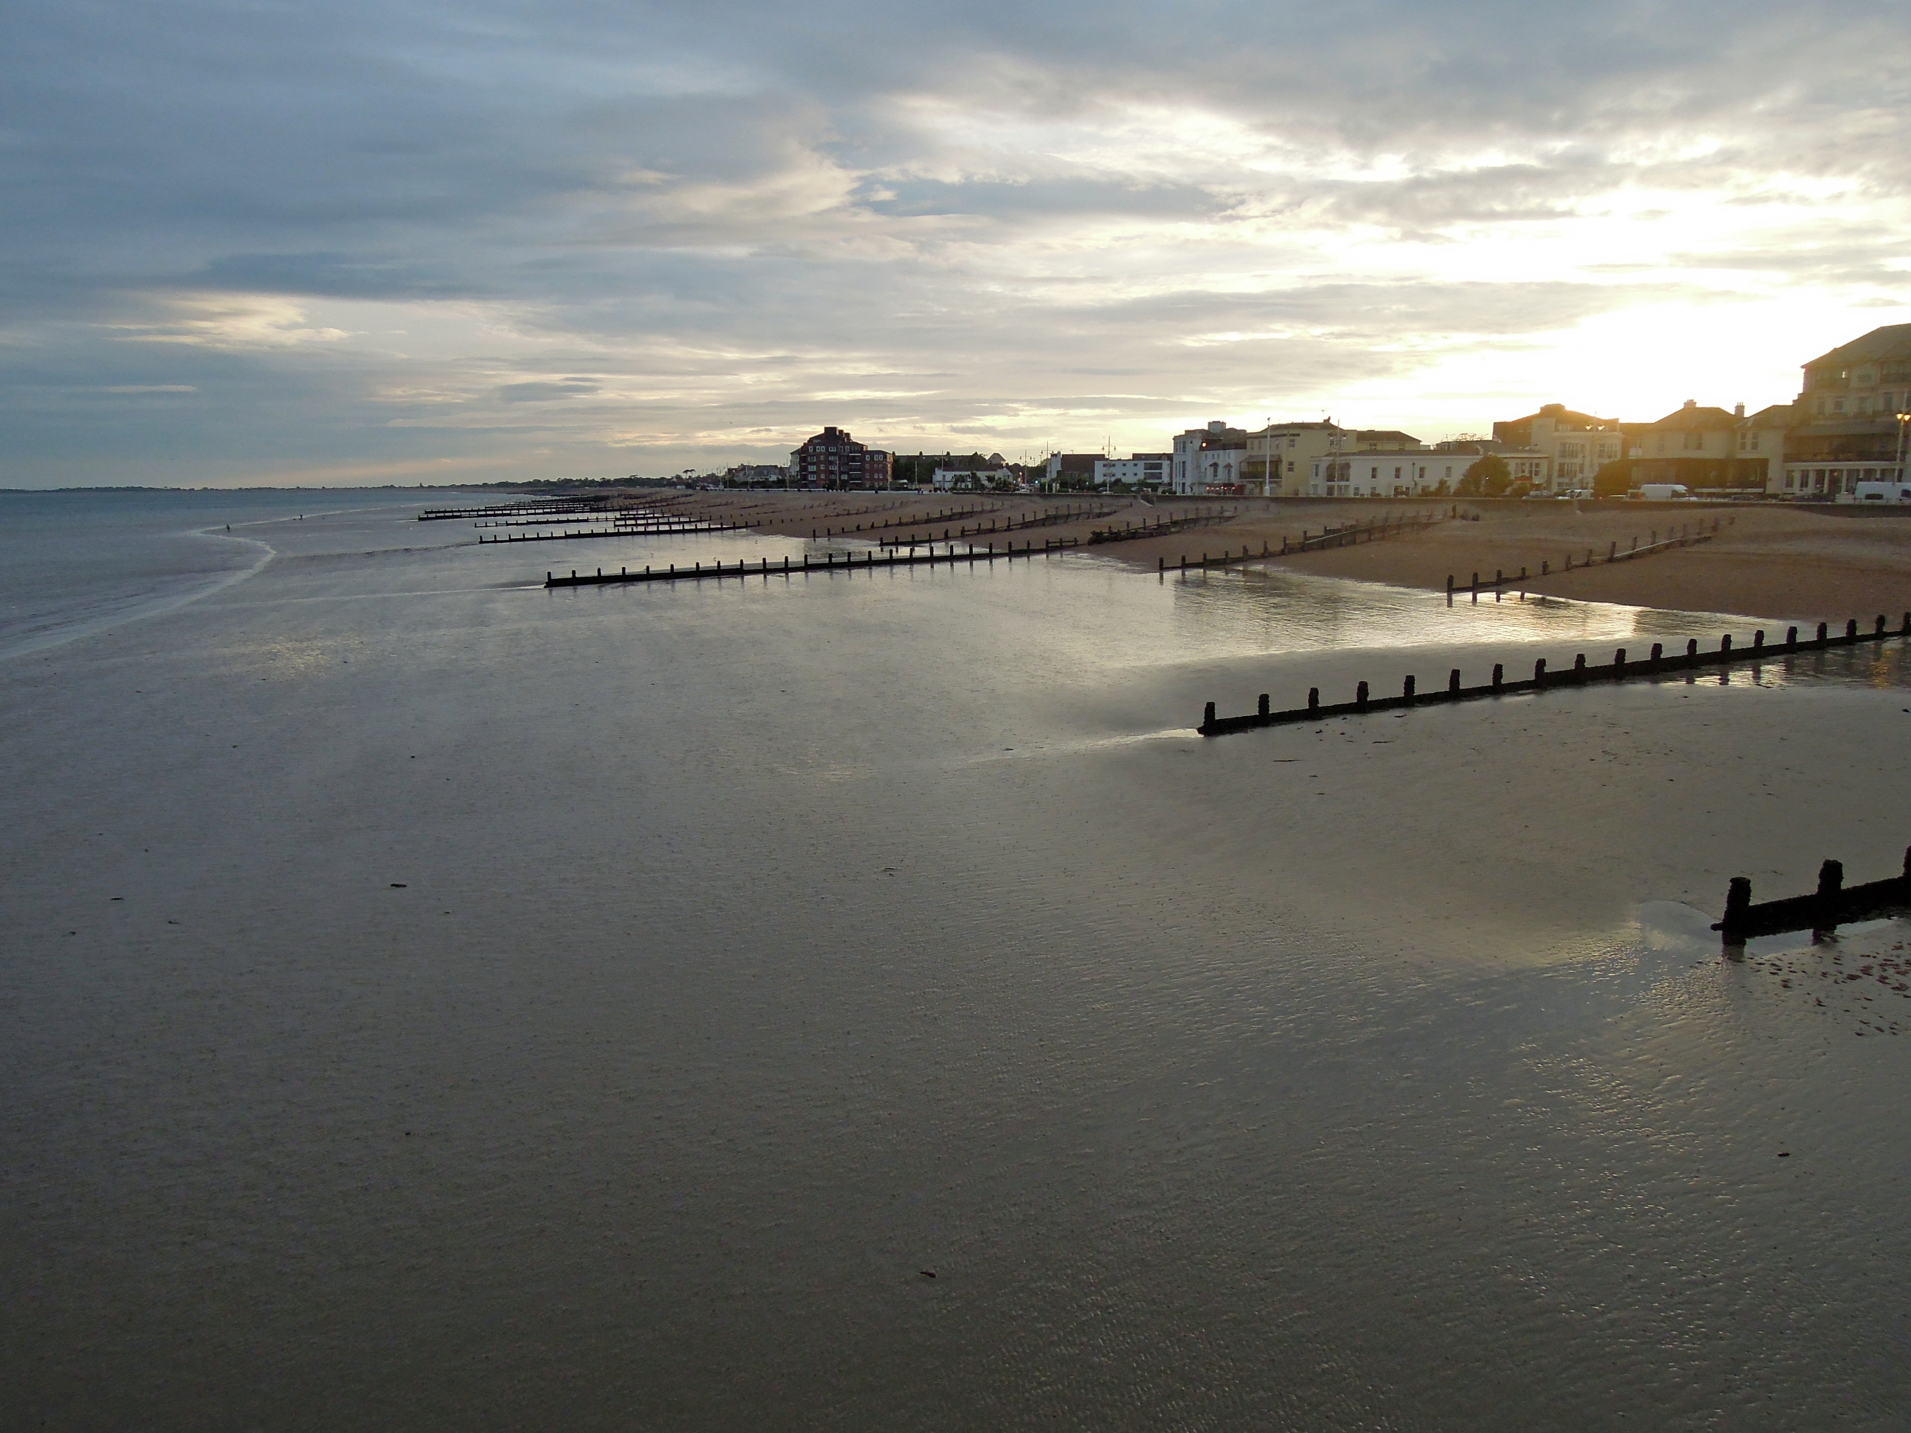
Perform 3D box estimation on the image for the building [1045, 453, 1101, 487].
[{"bbox_3d":[34.700,-71.140,385.000,16.000,10.600,10.500,-2,10,-14],"label":"building"}]

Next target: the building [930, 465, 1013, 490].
[{"bbox_3d":[5.030,-69.880,388.000,23.000,7.500,11.000,-1,10,-8],"label":"building"}]

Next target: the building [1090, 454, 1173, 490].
[{"bbox_3d":[50.130,-69.600,377.000,21.000,10.500,14.000,-1,10,-8],"label":"building"}]

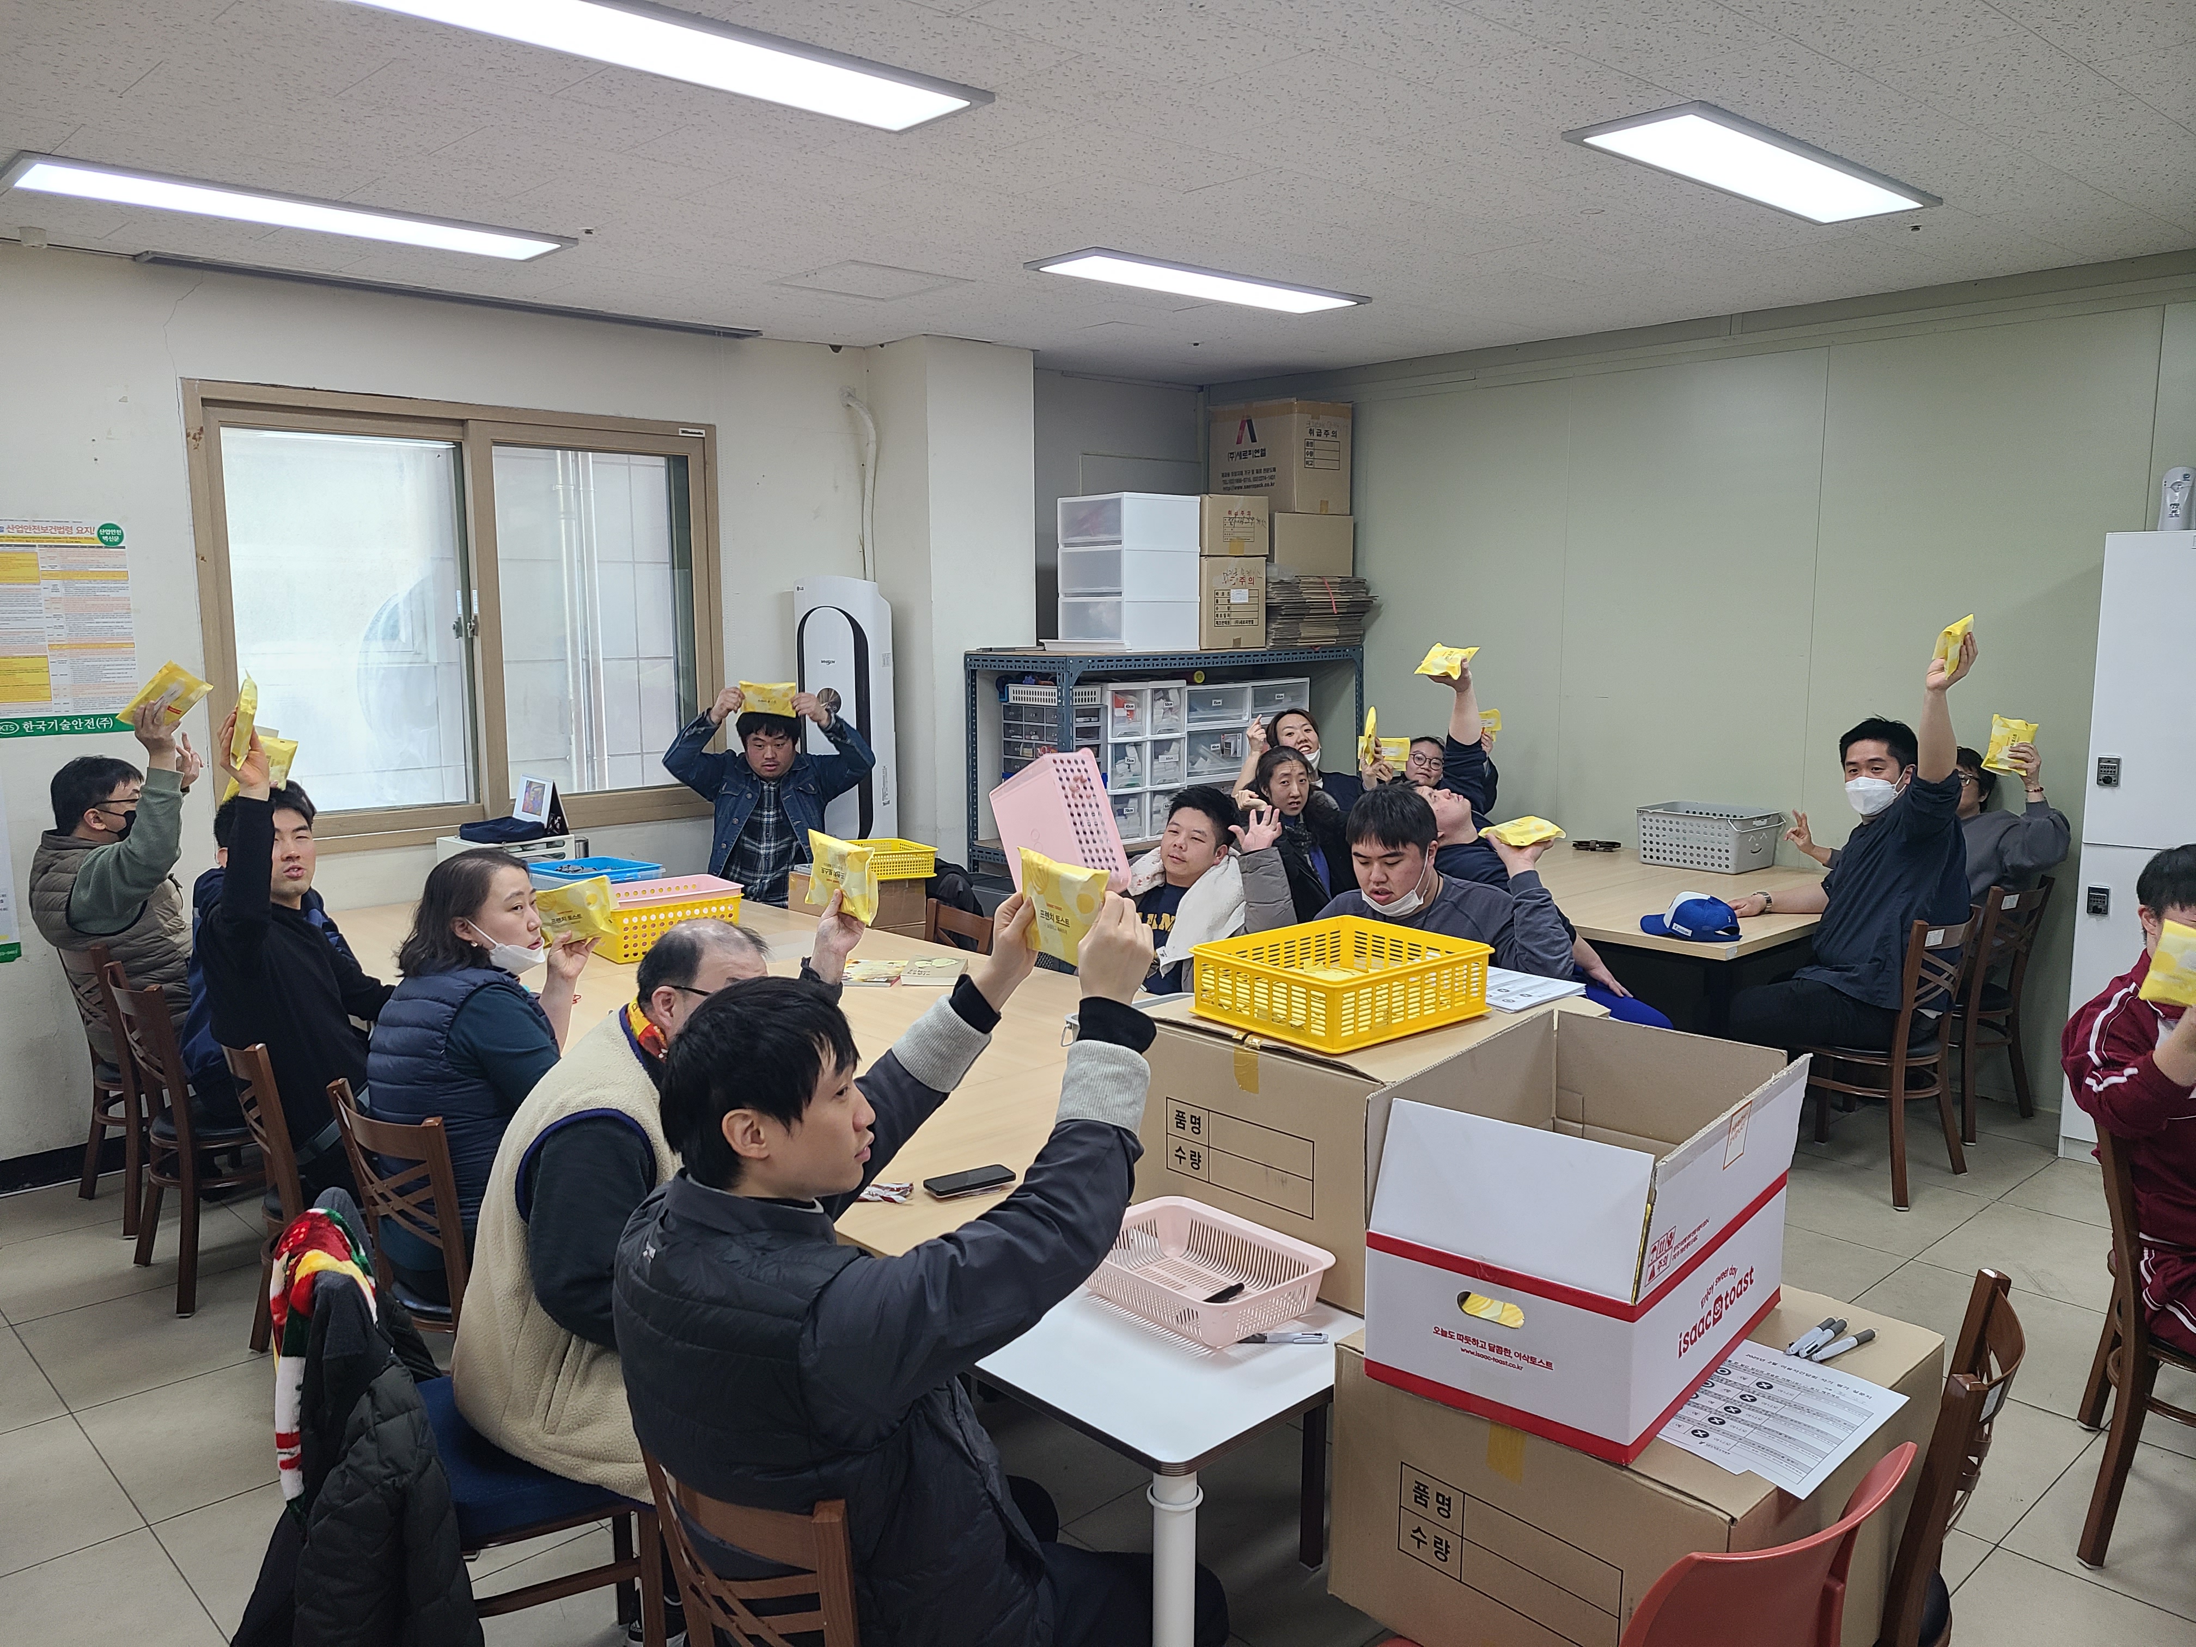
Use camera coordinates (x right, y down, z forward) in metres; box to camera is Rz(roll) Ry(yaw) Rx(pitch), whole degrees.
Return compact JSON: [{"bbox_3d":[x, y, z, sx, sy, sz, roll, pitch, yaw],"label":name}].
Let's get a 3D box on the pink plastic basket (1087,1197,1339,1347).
[{"bbox_3d":[0.129,0.619,2.271,0.240,0.073,0.345,-7,10,-43],"label":"pink plastic basket"}]

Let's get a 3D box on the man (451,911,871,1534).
[{"bbox_3d":[-0.614,0.731,2.589,0.800,1.200,0.580,-7,10,-43],"label":"man"}]

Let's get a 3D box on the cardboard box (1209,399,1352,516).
[{"bbox_3d":[0.806,-1.593,7.279,0.373,0.471,0.497,-7,10,-42],"label":"cardboard box"}]

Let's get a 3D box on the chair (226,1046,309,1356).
[{"bbox_3d":[-1.629,0.798,3.627,0.470,0.810,0.450,-6,10,-38],"label":"chair"}]

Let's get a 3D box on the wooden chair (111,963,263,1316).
[{"bbox_3d":[-2.162,0.731,4.163,0.470,0.810,0.450,-7,10,-43],"label":"wooden chair"}]

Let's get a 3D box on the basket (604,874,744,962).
[{"bbox_3d":[-1.238,0.270,4.644,0.392,0.160,0.275,-7,10,-40],"label":"basket"}]

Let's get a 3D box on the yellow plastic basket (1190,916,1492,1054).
[{"bbox_3d":[0.376,0.245,2.565,0.352,0.104,0.322,-6,10,-38],"label":"yellow plastic basket"}]

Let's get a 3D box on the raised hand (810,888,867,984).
[{"bbox_3d":[-0.432,0.184,2.750,0.100,0.170,0.090,-4,8,-23],"label":"raised hand"}]

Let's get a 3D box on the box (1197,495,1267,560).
[{"bbox_3d":[0.409,-1.202,6.712,0.363,0.228,0.440,-7,10,-43],"label":"box"}]

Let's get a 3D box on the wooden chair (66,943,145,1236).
[{"bbox_3d":[-2.626,0.684,4.703,0.480,0.800,0.450,-7,10,-43],"label":"wooden chair"}]

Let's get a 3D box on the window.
[{"bbox_3d":[-2.100,-0.689,5.684,1.810,1.470,0.120,-7,10,-42],"label":"window"}]

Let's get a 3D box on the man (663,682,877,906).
[{"bbox_3d":[-1.162,0.252,5.641,0.740,1.430,0.680,1,8,7],"label":"man"}]

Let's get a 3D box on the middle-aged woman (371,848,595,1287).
[{"bbox_3d":[-1.088,0.653,3.189,0.620,1.240,0.500,-7,10,-43],"label":"middle-aged woman"}]

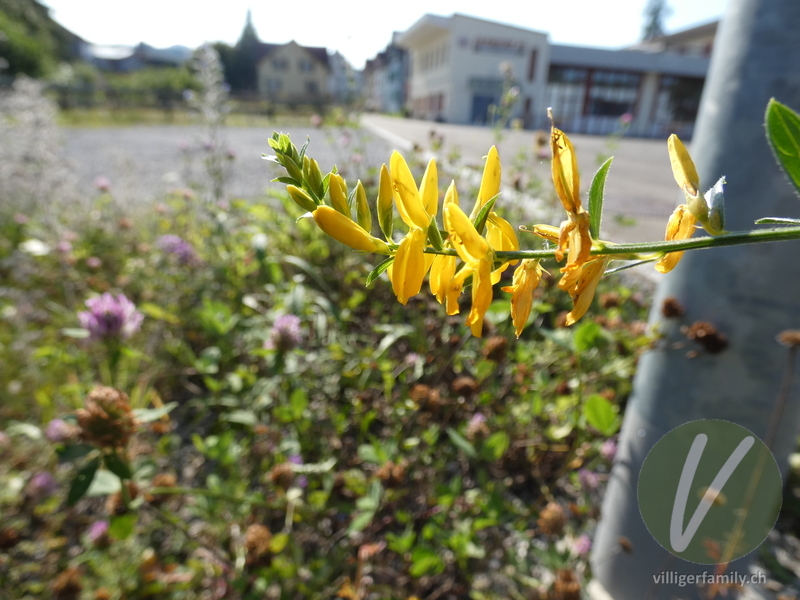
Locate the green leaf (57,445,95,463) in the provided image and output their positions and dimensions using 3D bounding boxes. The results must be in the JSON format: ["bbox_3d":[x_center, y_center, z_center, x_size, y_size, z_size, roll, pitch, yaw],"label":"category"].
[{"bbox_3d":[-0.126,0.060,0.180,0.015,0.006,0.009,8,23,17],"label":"green leaf"}]

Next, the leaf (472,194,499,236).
[{"bbox_3d":[0.017,-0.017,0.090,0.002,0.009,0.003,29,0,0],"label":"leaf"}]

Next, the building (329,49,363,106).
[{"bbox_3d":[-7.925,-31.629,66.000,6.000,7.800,7.000,-1,22,-6],"label":"building"}]

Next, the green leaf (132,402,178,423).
[{"bbox_3d":[-0.096,0.044,0.180,0.018,0.006,0.009,-3,22,-11],"label":"green leaf"}]

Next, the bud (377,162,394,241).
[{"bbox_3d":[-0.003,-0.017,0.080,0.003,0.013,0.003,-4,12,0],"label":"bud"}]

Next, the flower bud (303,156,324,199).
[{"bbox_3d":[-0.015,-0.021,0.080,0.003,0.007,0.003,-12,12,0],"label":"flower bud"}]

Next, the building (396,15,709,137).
[{"bbox_3d":[14.048,-22.189,46.650,25.000,8.000,16.000,-2,23,-9],"label":"building"}]

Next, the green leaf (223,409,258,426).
[{"bbox_3d":[-0.155,0.114,0.450,0.034,0.015,0.022,2,23,0],"label":"green leaf"}]

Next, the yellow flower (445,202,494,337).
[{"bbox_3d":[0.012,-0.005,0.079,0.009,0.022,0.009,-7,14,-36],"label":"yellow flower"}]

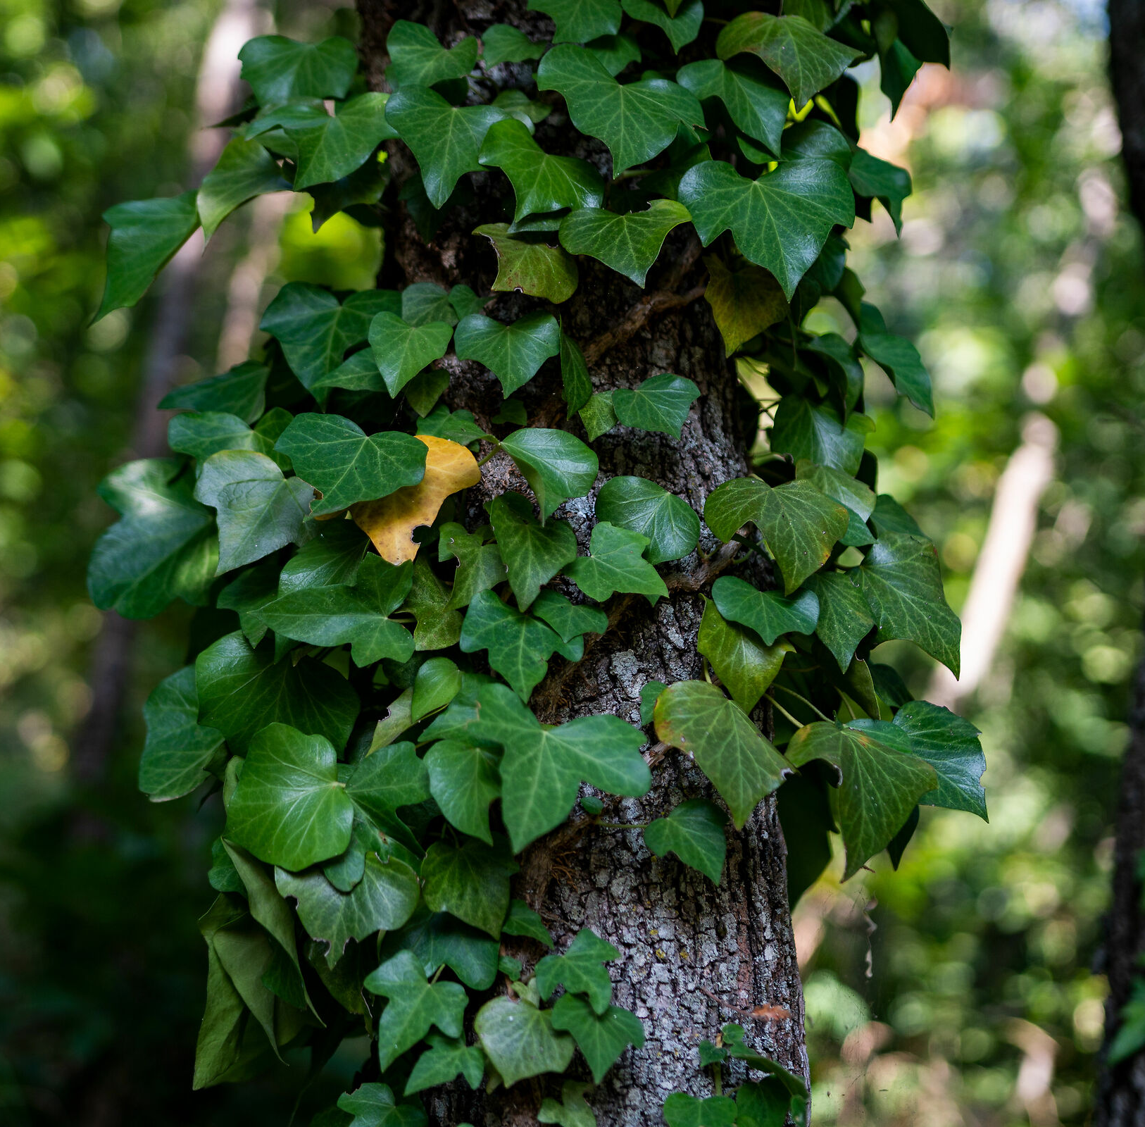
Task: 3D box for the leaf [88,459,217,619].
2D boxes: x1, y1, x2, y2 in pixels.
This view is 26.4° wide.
[{"bbox_3d":[-0.223,-0.013,1.310,0.065,0.085,0.022,0,-14,24],"label":"leaf"}]

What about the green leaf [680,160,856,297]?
[{"bbox_3d":[0.083,-0.143,1.040,0.075,0.060,0.024,0,-24,-6],"label":"green leaf"}]

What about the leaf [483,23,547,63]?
[{"bbox_3d":[-0.029,-0.259,1.220,0.032,0.022,0.010,0,-21,6],"label":"leaf"}]

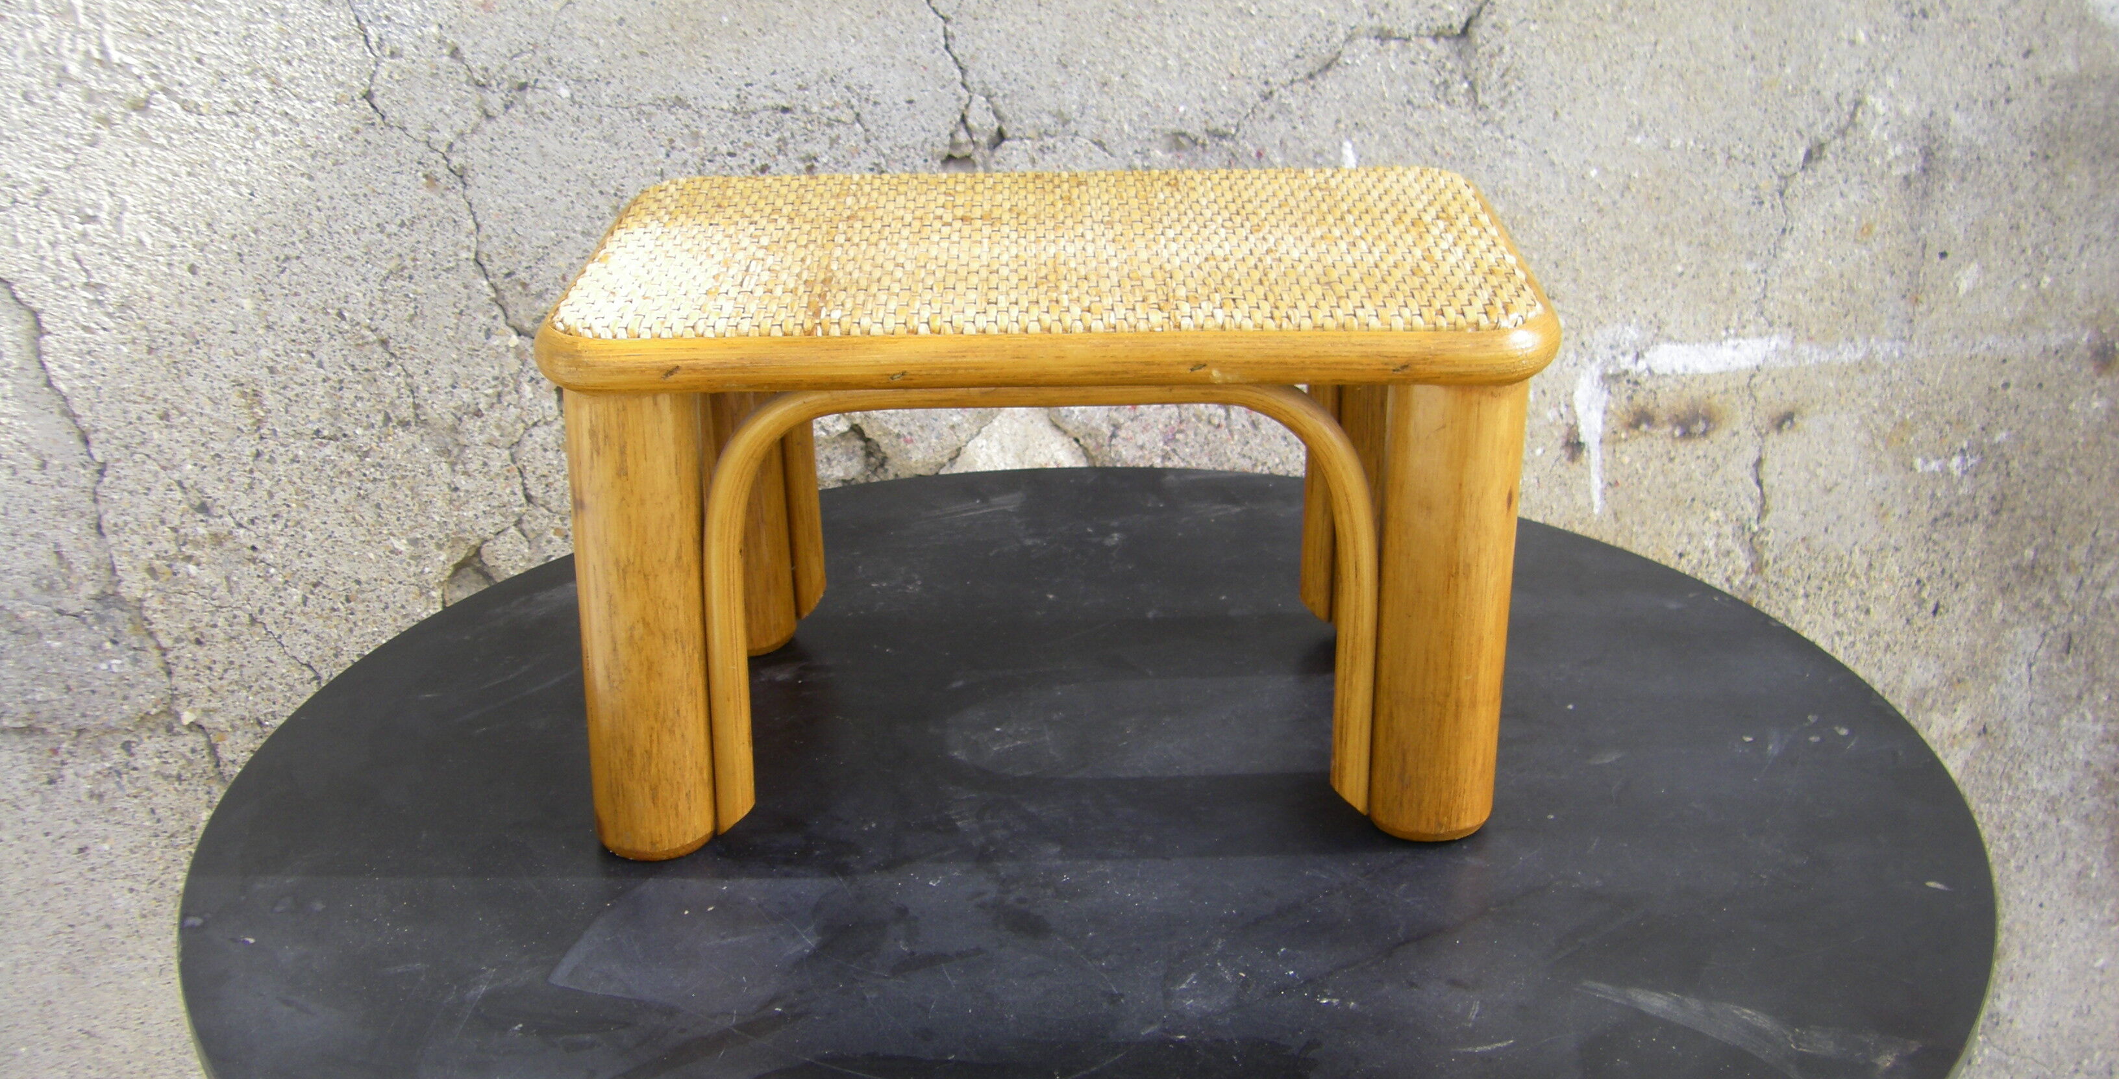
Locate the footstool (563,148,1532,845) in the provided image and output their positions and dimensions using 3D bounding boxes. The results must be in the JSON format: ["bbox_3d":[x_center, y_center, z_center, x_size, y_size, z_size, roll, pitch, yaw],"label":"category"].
[{"bbox_3d":[-0.003,-0.021,1.008,0.390,0.221,0.260,0,23,2],"label":"footstool"}]

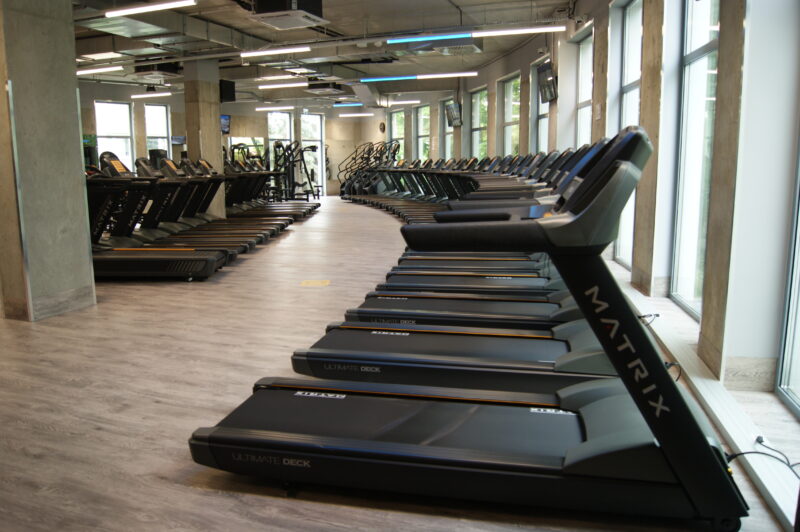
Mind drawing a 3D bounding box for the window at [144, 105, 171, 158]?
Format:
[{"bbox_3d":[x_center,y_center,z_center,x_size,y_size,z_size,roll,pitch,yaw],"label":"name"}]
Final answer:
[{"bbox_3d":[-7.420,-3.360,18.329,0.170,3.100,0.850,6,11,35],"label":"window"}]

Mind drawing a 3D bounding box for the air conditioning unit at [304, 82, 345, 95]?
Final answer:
[{"bbox_3d":[-2.279,-5.438,18.200,0.950,0.310,0.950,4,10,24],"label":"air conditioning unit"}]

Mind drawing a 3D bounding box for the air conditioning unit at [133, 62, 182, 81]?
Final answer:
[{"bbox_3d":[-5.874,-4.777,14.696,0.950,0.310,0.950,4,10,24],"label":"air conditioning unit"}]

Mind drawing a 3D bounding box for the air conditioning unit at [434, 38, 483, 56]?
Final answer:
[{"bbox_3d":[1.188,-4.503,12.175,0.860,0.310,0.860,3,10,22],"label":"air conditioning unit"}]

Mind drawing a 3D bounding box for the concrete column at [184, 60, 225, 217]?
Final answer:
[{"bbox_3d":[-4.724,-3.012,14.542,0.420,4.100,0.790,4,10,25],"label":"concrete column"}]

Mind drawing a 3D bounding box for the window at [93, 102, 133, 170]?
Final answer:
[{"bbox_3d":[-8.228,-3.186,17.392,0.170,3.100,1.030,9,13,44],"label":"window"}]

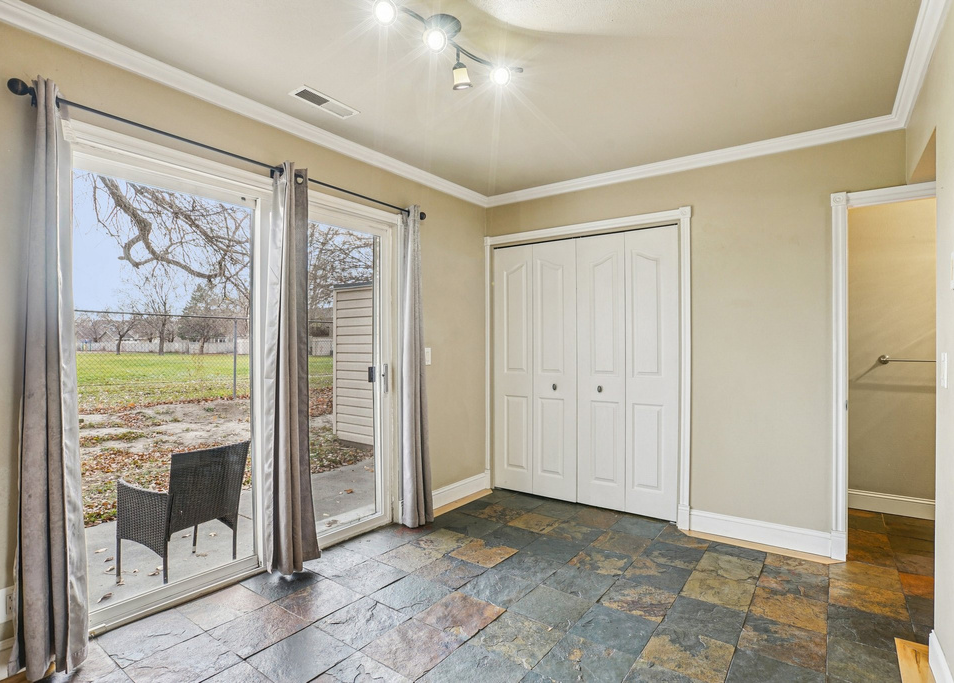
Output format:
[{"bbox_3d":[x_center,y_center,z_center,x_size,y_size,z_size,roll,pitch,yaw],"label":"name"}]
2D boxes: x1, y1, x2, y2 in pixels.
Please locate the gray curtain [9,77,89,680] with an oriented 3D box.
[{"bbox_3d":[-1.591,0.136,1.807,0.133,2.188,0.205,0,-1,37],"label":"gray curtain"}]

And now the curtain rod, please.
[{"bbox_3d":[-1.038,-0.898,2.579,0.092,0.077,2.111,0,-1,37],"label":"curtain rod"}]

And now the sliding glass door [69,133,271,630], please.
[{"bbox_3d":[-1.374,0.209,2.266,0.082,2.009,0.851,0,-1,37],"label":"sliding glass door"}]

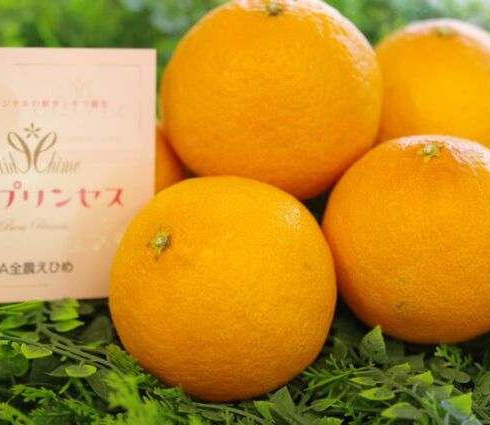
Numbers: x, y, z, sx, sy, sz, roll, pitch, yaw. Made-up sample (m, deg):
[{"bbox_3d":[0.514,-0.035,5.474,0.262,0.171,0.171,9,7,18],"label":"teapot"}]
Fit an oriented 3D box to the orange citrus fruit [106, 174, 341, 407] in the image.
[{"bbox_3d":[-0.008,0.027,0.469,0.080,0.074,0.080,-51,35,0],"label":"orange citrus fruit"}]

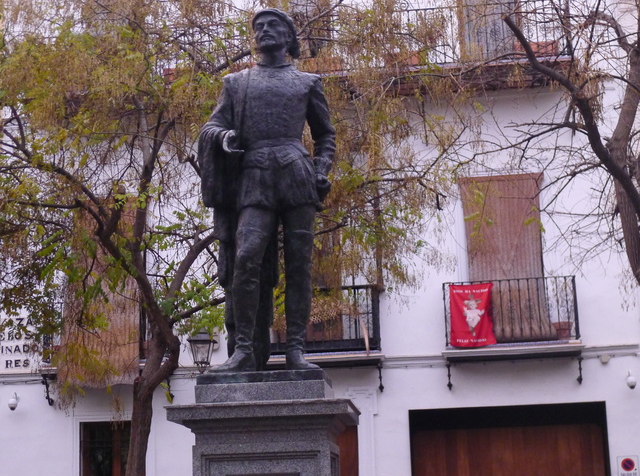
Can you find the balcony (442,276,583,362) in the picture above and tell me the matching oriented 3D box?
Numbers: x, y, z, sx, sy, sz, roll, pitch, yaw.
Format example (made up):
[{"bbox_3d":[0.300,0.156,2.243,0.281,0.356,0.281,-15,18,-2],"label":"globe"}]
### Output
[{"bbox_3d":[2.993,1.256,18.637,2.090,1.240,0.500,-3,-11,6],"label":"balcony"}]

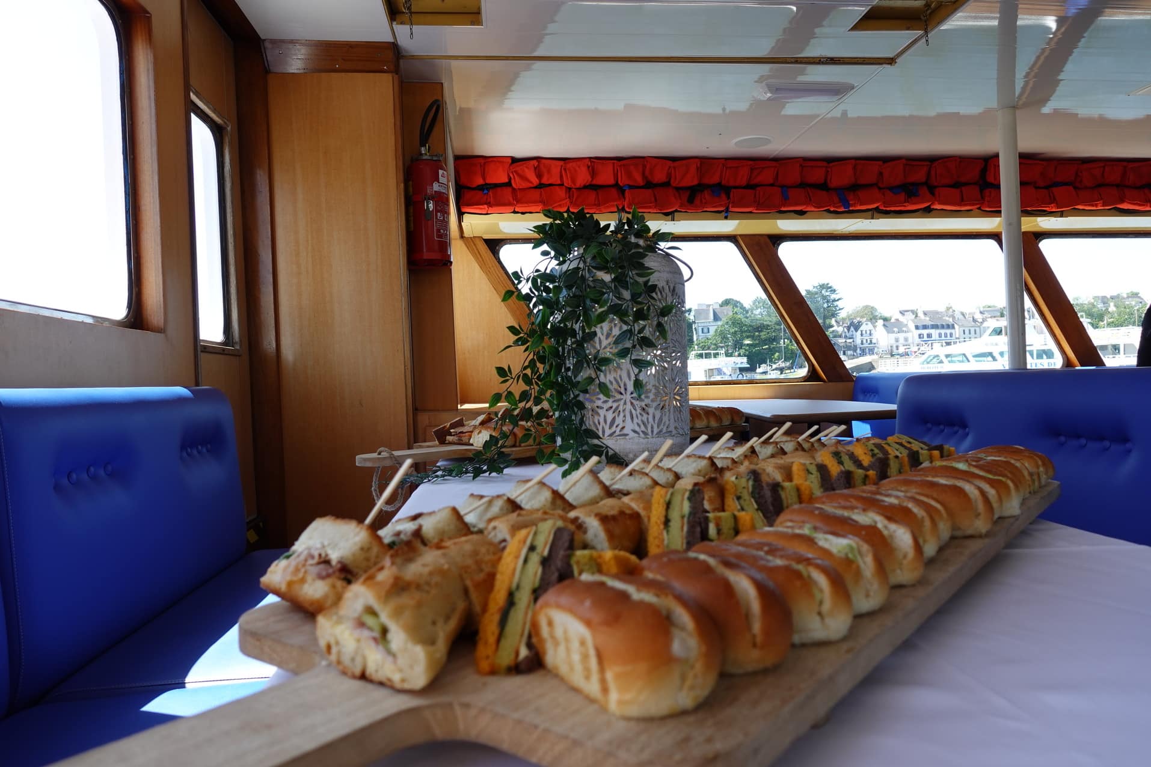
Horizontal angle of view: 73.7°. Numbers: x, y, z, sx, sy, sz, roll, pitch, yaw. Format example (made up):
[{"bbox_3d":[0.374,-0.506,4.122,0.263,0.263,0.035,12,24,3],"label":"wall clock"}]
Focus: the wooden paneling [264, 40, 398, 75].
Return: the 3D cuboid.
[{"bbox_3d":[-0.813,-1.085,2.550,0.420,0.098,0.045,-2,0,-7],"label":"wooden paneling"}]

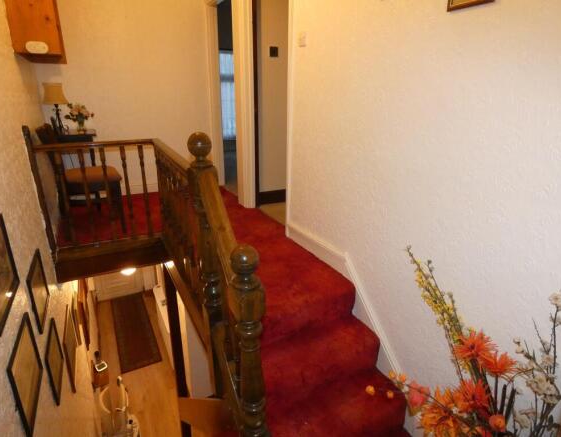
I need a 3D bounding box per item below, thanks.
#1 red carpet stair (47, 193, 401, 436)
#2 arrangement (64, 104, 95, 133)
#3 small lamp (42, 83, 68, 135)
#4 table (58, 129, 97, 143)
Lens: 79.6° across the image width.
[{"bbox_3d":[-0.784,0.522,2.684,1.685,0.670,3.250,-10,23,-26],"label":"red carpet stair"},{"bbox_3d":[-1.915,-0.961,3.209,0.250,0.274,0.220,-10,23,-26],"label":"arrangement"},{"bbox_3d":[-2.006,-0.982,3.017,0.210,0.443,0.210,-10,23,-26],"label":"small lamp"},{"bbox_3d":[-1.971,-0.458,3.299,0.413,0.734,0.510,-10,23,-26],"label":"table"}]

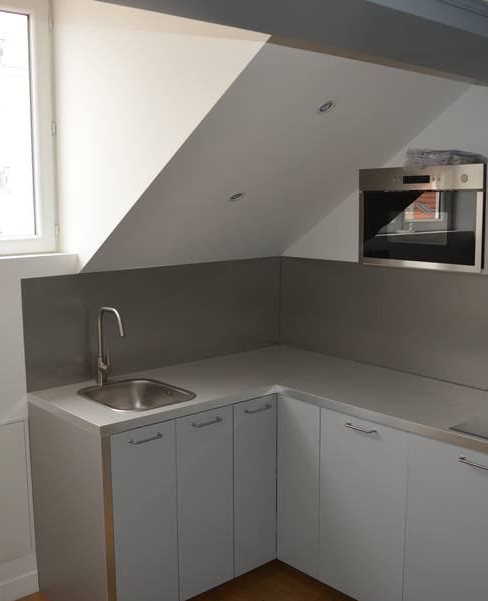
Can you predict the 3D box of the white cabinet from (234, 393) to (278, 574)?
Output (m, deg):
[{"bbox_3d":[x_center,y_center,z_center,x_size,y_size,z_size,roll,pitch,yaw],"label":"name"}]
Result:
[{"bbox_3d":[-0.135,0.808,3.280,0.263,0.803,0.580,-7,10,-41],"label":"white cabinet"}]

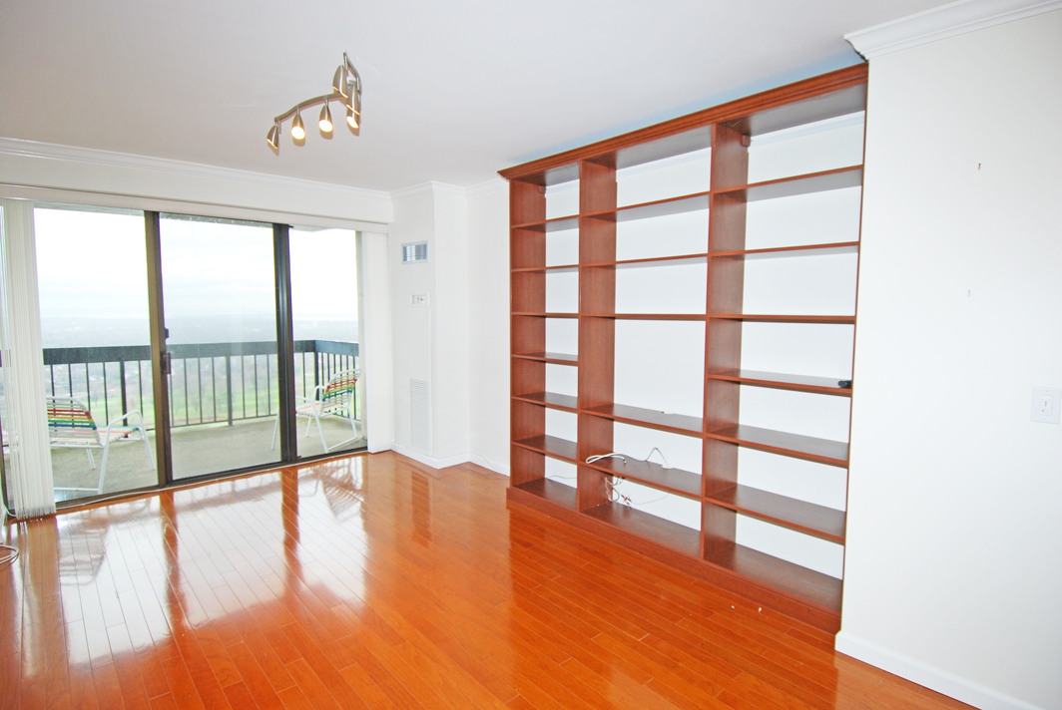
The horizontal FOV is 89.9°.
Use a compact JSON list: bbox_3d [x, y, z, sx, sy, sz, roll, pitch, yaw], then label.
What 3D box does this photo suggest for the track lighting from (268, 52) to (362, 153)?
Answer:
[{"bbox_3d":[-0.965,-1.175,2.507,0.270,0.205,1.020,-5,7,-42],"label":"track lighting"}]

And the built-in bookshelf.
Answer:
[{"bbox_3d":[0.708,-0.043,3.235,0.384,2.451,2.354,-5,7,-42],"label":"built-in bookshelf"}]

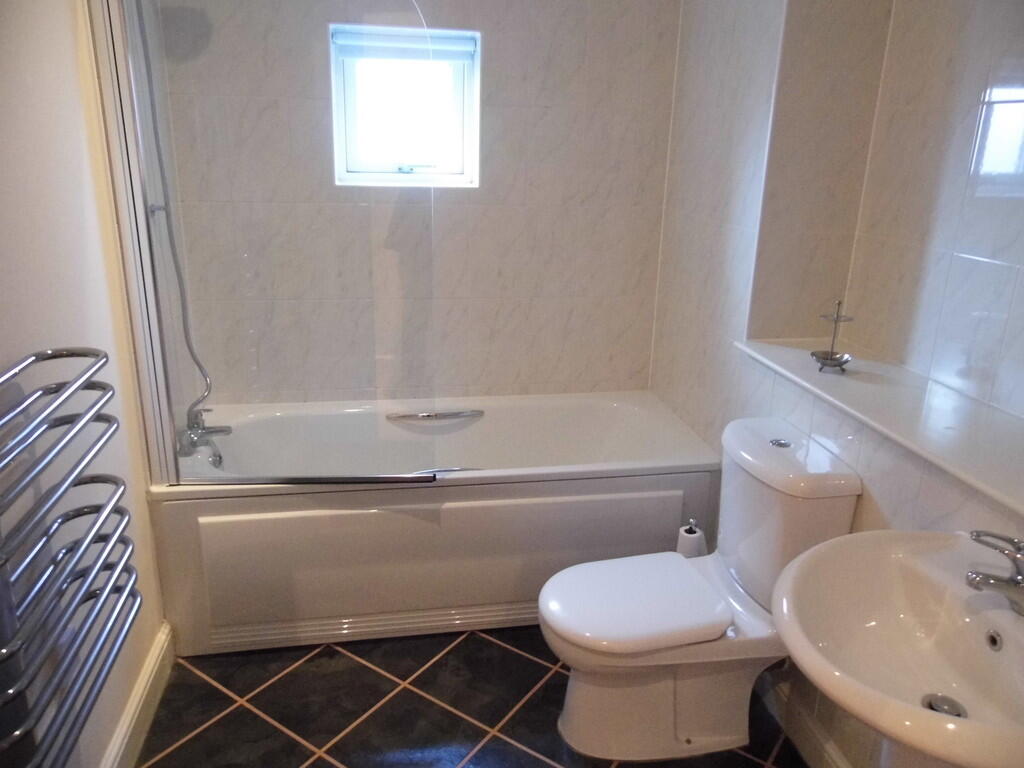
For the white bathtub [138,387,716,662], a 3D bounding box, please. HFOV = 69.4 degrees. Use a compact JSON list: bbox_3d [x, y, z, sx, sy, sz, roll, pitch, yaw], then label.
[{"bbox_3d":[-0.223,0.421,2.589,1.687,0.544,0.722,-2,18,-10],"label":"white bathtub"}]

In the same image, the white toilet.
[{"bbox_3d":[0.397,0.540,1.842,0.678,0.792,0.379,-2,18,-10],"label":"white toilet"}]

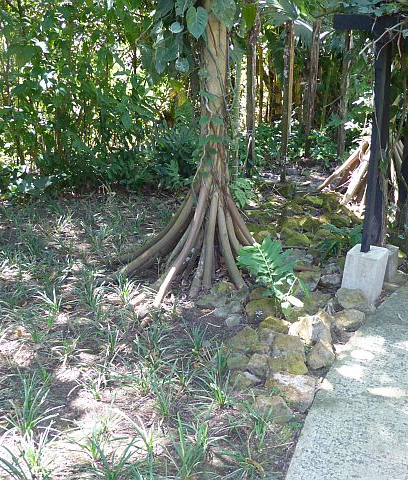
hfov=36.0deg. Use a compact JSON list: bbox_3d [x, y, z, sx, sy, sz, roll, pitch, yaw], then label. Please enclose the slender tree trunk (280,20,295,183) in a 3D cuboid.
[{"bbox_3d":[1.102,-1.808,8.378,0.118,2.092,0.118,0,16,0],"label":"slender tree trunk"}]

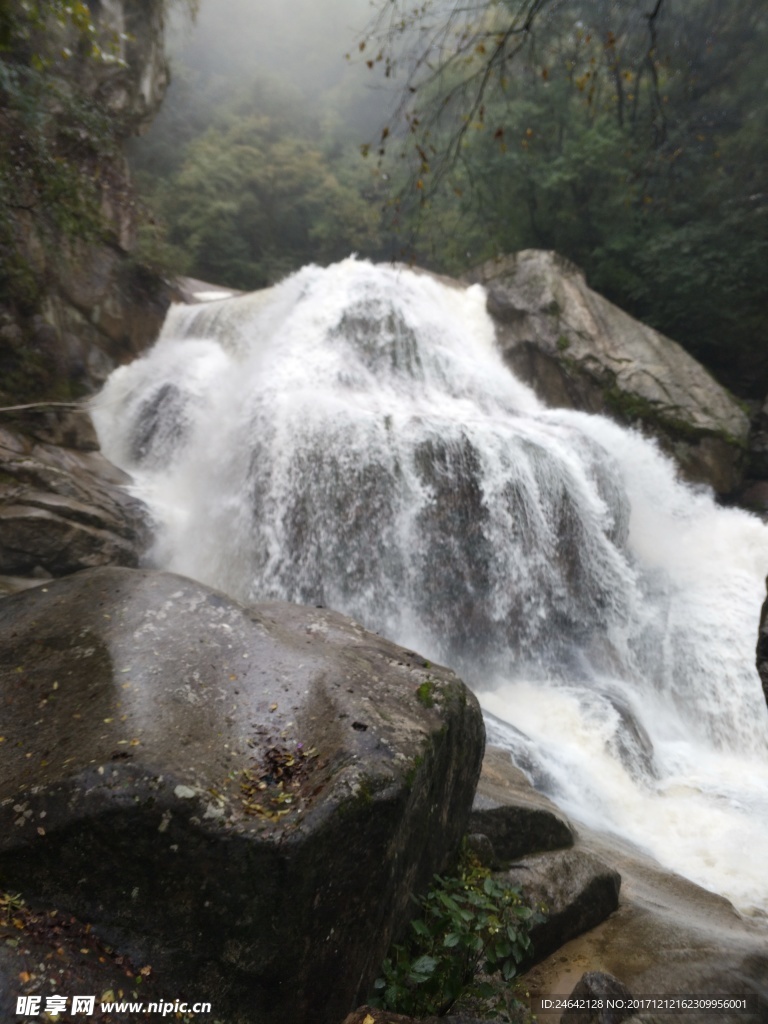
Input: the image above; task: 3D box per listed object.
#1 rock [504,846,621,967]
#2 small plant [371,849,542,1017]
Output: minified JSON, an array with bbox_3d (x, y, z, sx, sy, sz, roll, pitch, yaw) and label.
[{"bbox_3d":[0.820,1.830,3.100,0.650,0.300,0.420,-2,4,-34],"label":"rock"},{"bbox_3d":[0.290,1.670,2.650,0.600,0.520,0.440,0,3,-6],"label":"small plant"}]

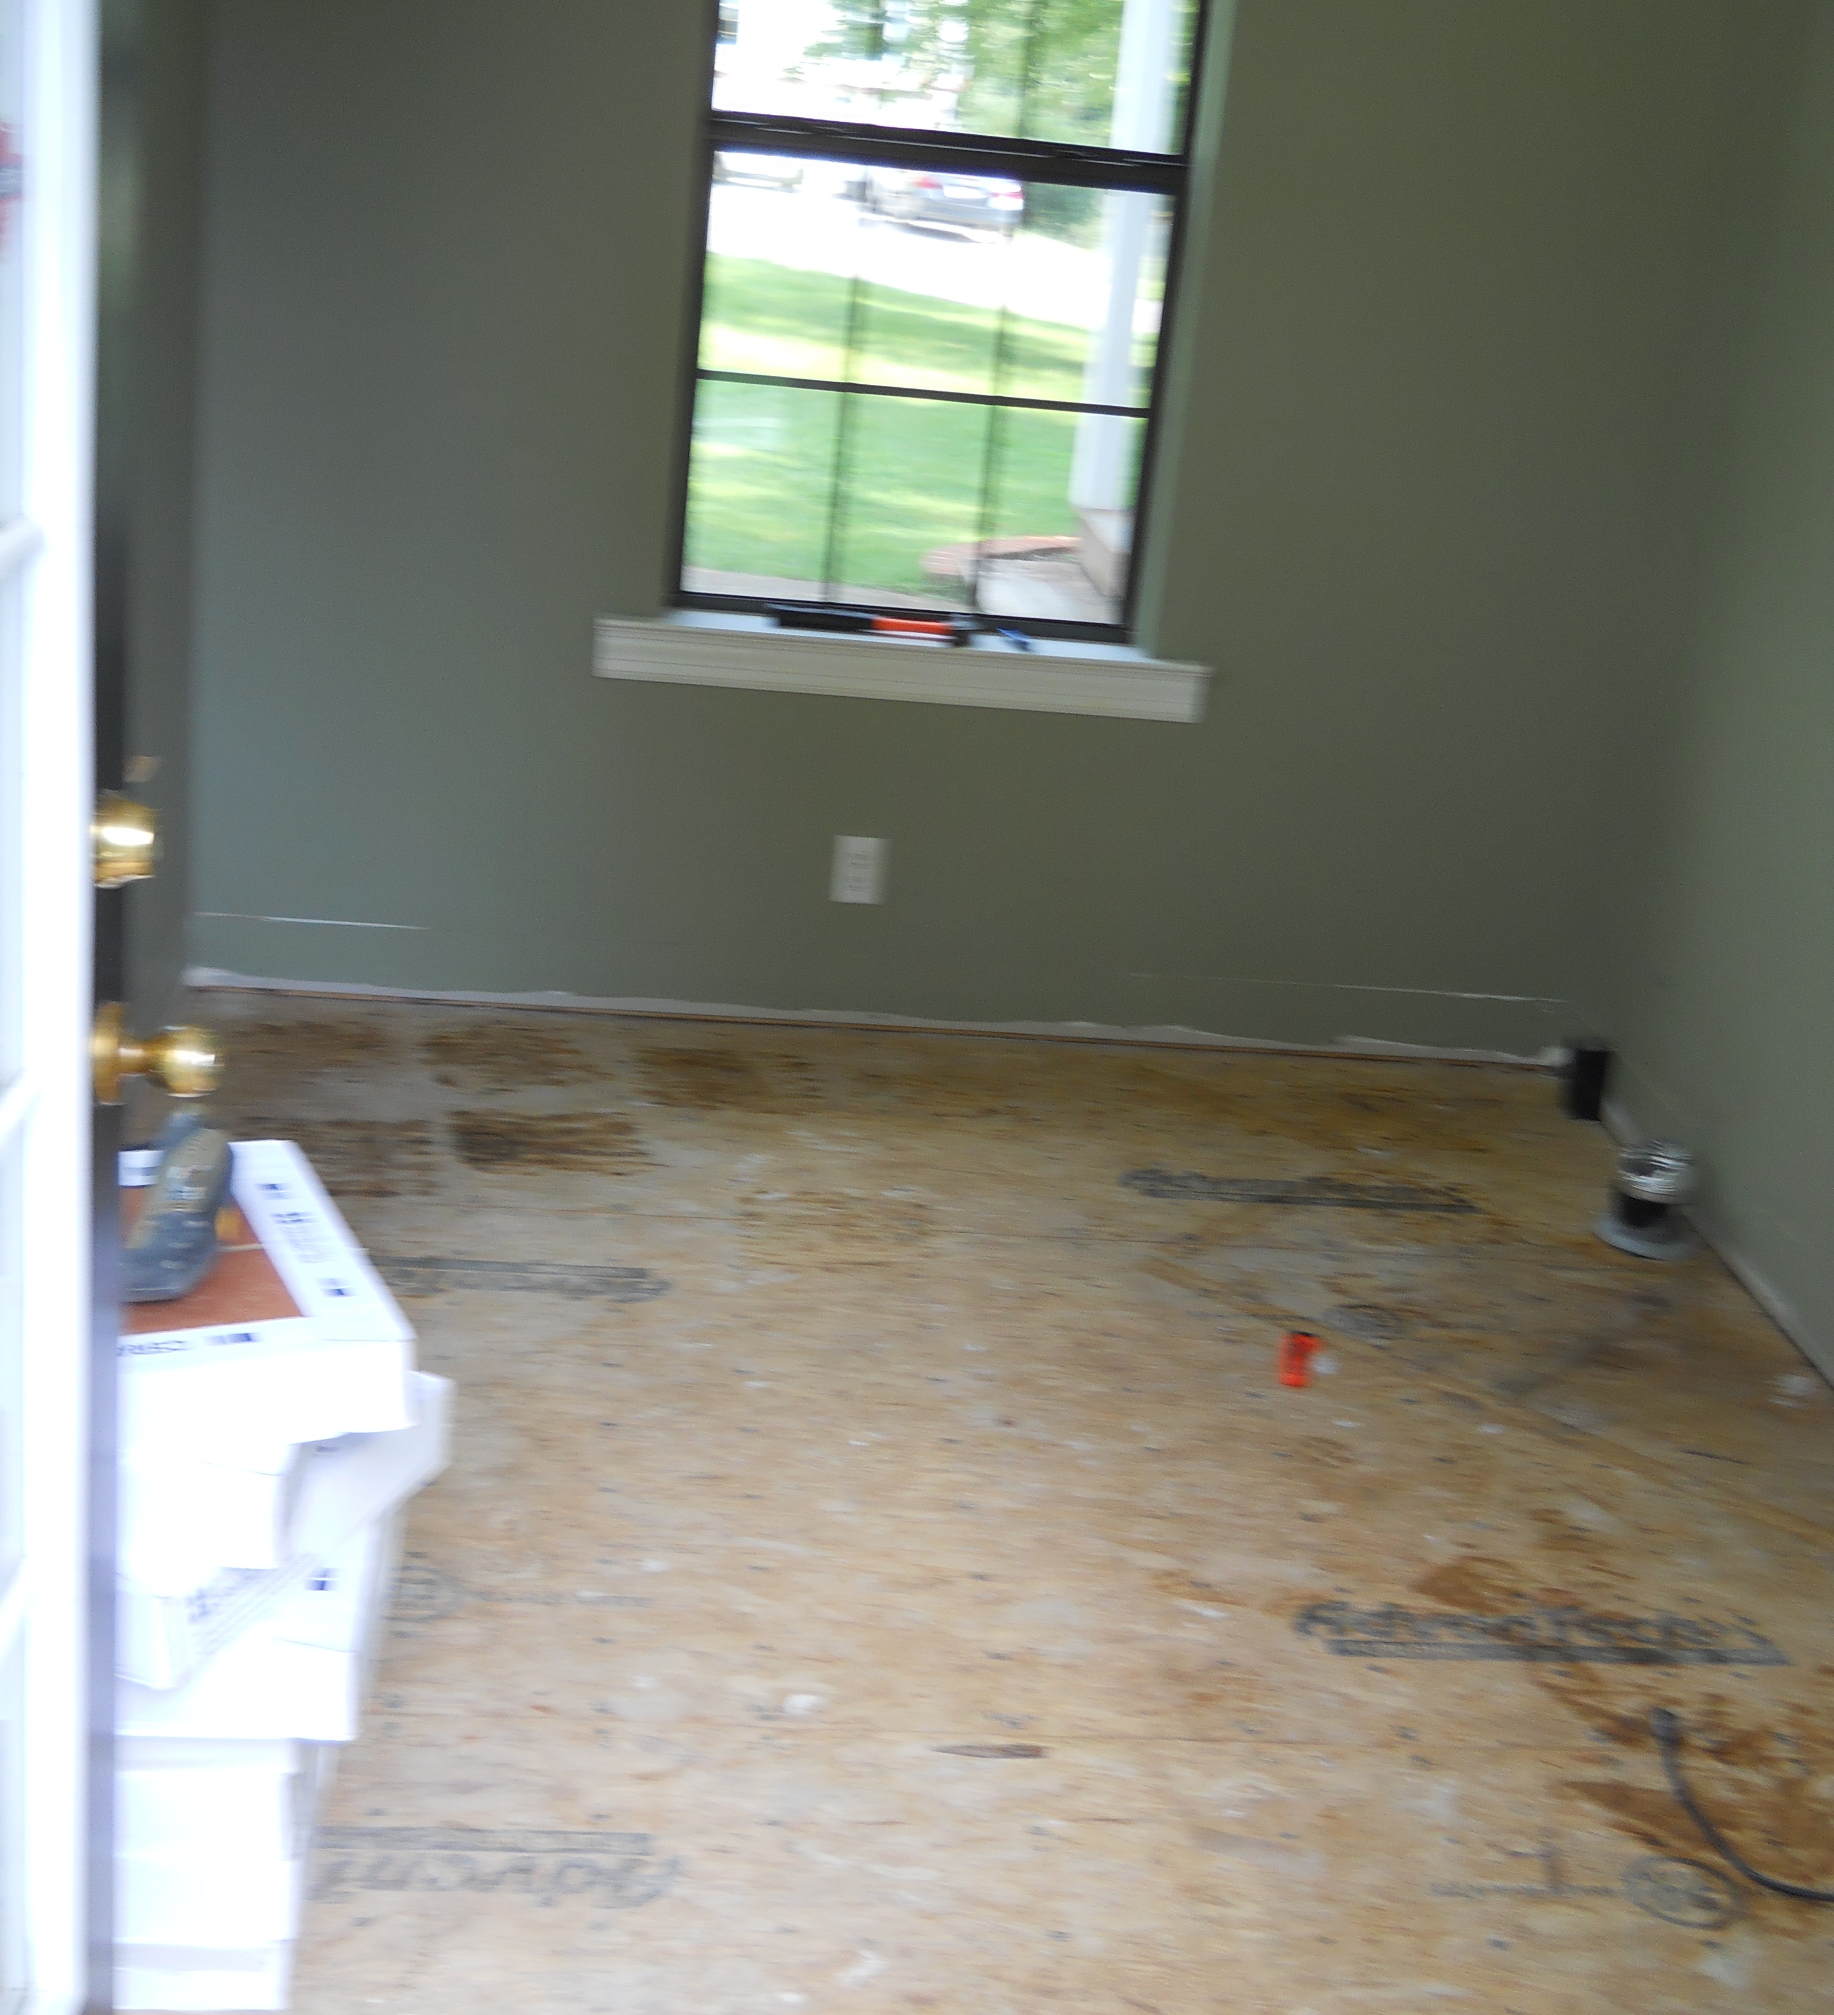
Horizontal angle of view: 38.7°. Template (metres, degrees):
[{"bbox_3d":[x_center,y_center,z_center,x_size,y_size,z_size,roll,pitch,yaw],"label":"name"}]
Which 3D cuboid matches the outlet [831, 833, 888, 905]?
[{"bbox_3d":[-0.098,-0.231,4.415,0.070,0.114,0.008,3,20,-6],"label":"outlet"}]

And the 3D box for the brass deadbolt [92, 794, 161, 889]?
[{"bbox_3d":[-0.496,-0.103,1.652,0.032,0.060,0.060,3,20,-6],"label":"brass deadbolt"}]

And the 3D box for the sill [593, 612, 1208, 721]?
[{"bbox_3d":[-0.024,-0.567,4.333,1.012,0.099,0.116,3,20,-6],"label":"sill"}]

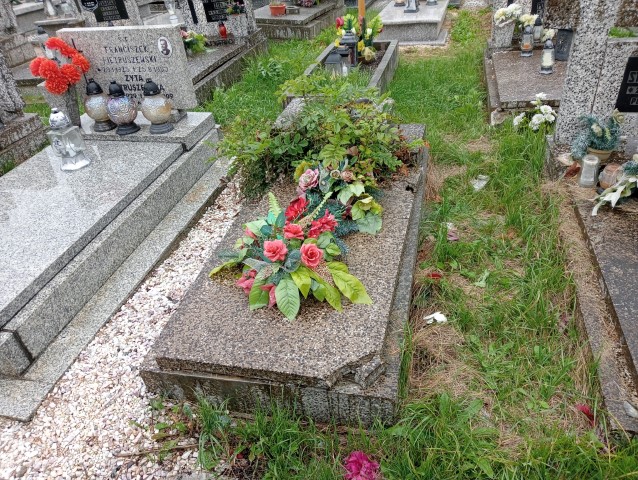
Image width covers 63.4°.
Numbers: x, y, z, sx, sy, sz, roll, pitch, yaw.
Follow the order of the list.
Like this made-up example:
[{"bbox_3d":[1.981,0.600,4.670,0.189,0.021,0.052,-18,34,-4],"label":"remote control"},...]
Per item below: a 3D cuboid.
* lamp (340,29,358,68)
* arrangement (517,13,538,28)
[{"bbox_3d":[0.265,-1.701,4.578,0.160,0.305,0.160,4,35,13],"label":"lamp"},{"bbox_3d":[1.845,-1.936,4.569,0.187,0.138,0.149,4,35,13],"label":"arrangement"}]

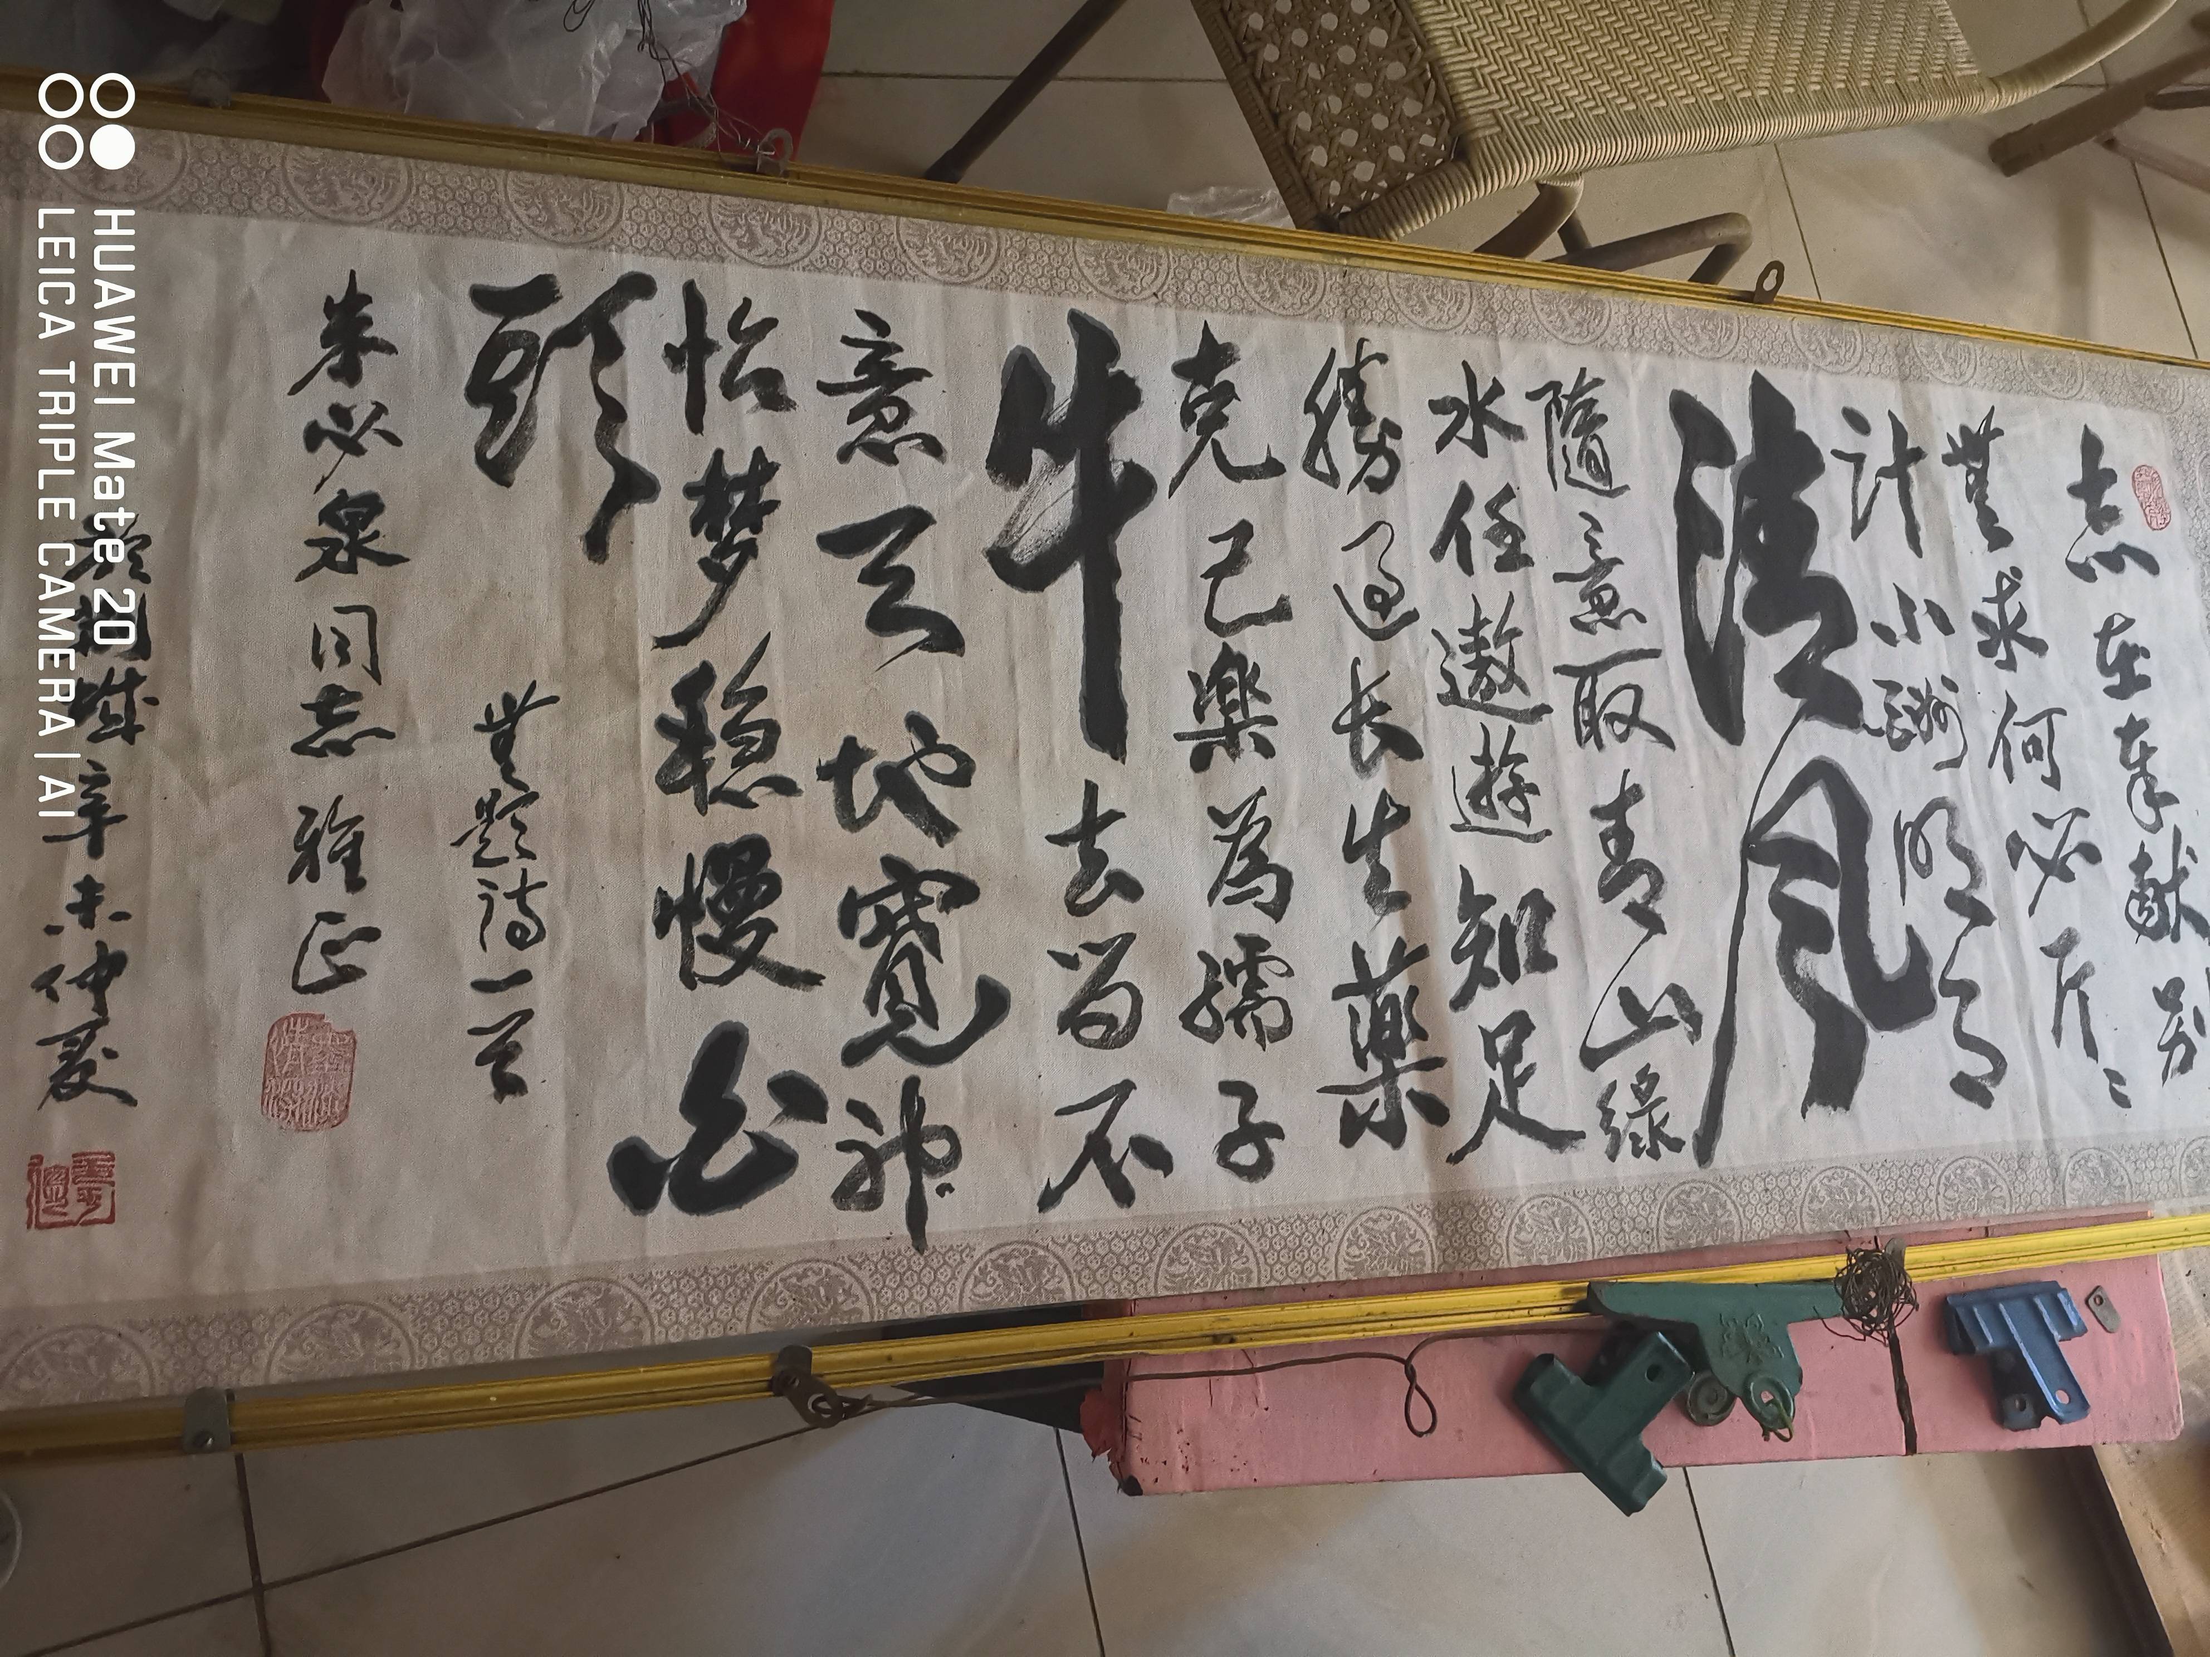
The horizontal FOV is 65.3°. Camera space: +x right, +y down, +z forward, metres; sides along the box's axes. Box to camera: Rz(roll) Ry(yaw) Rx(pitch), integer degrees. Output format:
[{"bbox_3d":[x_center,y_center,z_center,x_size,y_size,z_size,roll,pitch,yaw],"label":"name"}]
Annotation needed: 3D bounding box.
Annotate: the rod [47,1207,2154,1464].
[{"bbox_3d":[0.123,0.204,0.726,1.126,0.017,0.016,0,78,-20],"label":"rod"}]

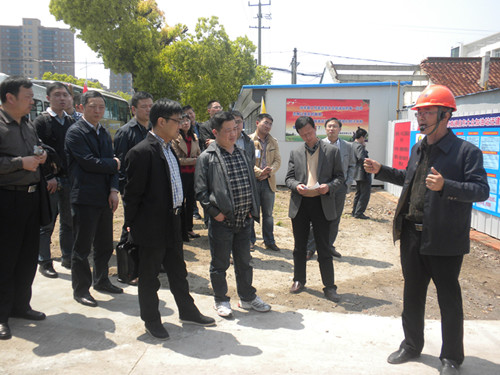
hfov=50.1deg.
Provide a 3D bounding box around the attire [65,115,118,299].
[{"bbox_3d":[-1.323,0.173,4.462,0.500,1.488,0.350,-4,6,-40],"label":"attire"}]

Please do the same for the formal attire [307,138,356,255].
[{"bbox_3d":[1.003,0.087,6.620,0.570,1.440,0.360,2,6,14],"label":"formal attire"}]

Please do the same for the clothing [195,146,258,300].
[{"bbox_3d":[-0.185,0.310,4.602,0.550,1.390,0.360,-3,6,-37],"label":"clothing"}]

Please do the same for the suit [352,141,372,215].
[{"bbox_3d":[2.104,-0.156,10.086,0.330,1.475,0.450,0,5,-12],"label":"suit"}]

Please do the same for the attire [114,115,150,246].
[{"bbox_3d":[-1.039,0.059,4.934,0.500,1.419,0.330,-3,6,-37],"label":"attire"}]

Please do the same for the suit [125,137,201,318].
[{"bbox_3d":[-0.680,0.311,4.062,0.470,1.451,0.500,4,6,35],"label":"suit"}]

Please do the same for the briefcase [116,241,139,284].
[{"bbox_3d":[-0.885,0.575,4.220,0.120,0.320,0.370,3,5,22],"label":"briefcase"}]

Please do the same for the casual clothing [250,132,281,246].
[{"bbox_3d":[0.187,0.019,6.880,0.500,1.490,0.360,0,5,-3],"label":"casual clothing"}]

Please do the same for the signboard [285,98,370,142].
[{"bbox_3d":[2.240,-1.919,15.350,2.400,1.230,0.050,1,5,-1],"label":"signboard"}]

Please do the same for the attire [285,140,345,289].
[{"bbox_3d":[0.595,0.258,4.930,0.560,1.400,0.380,1,5,9],"label":"attire"}]

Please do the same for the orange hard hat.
[{"bbox_3d":[1.124,-0.546,3.280,0.285,0.160,0.220,-1,6,-18],"label":"orange hard hat"}]

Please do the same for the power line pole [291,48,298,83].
[{"bbox_3d":[3.078,-5.840,37.353,0.420,7.602,0.360,1,5,0],"label":"power line pole"}]

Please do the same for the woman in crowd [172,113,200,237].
[{"bbox_3d":[-0.845,-0.140,7.170,0.440,1.667,0.310,-2,5,-25],"label":"woman in crowd"}]

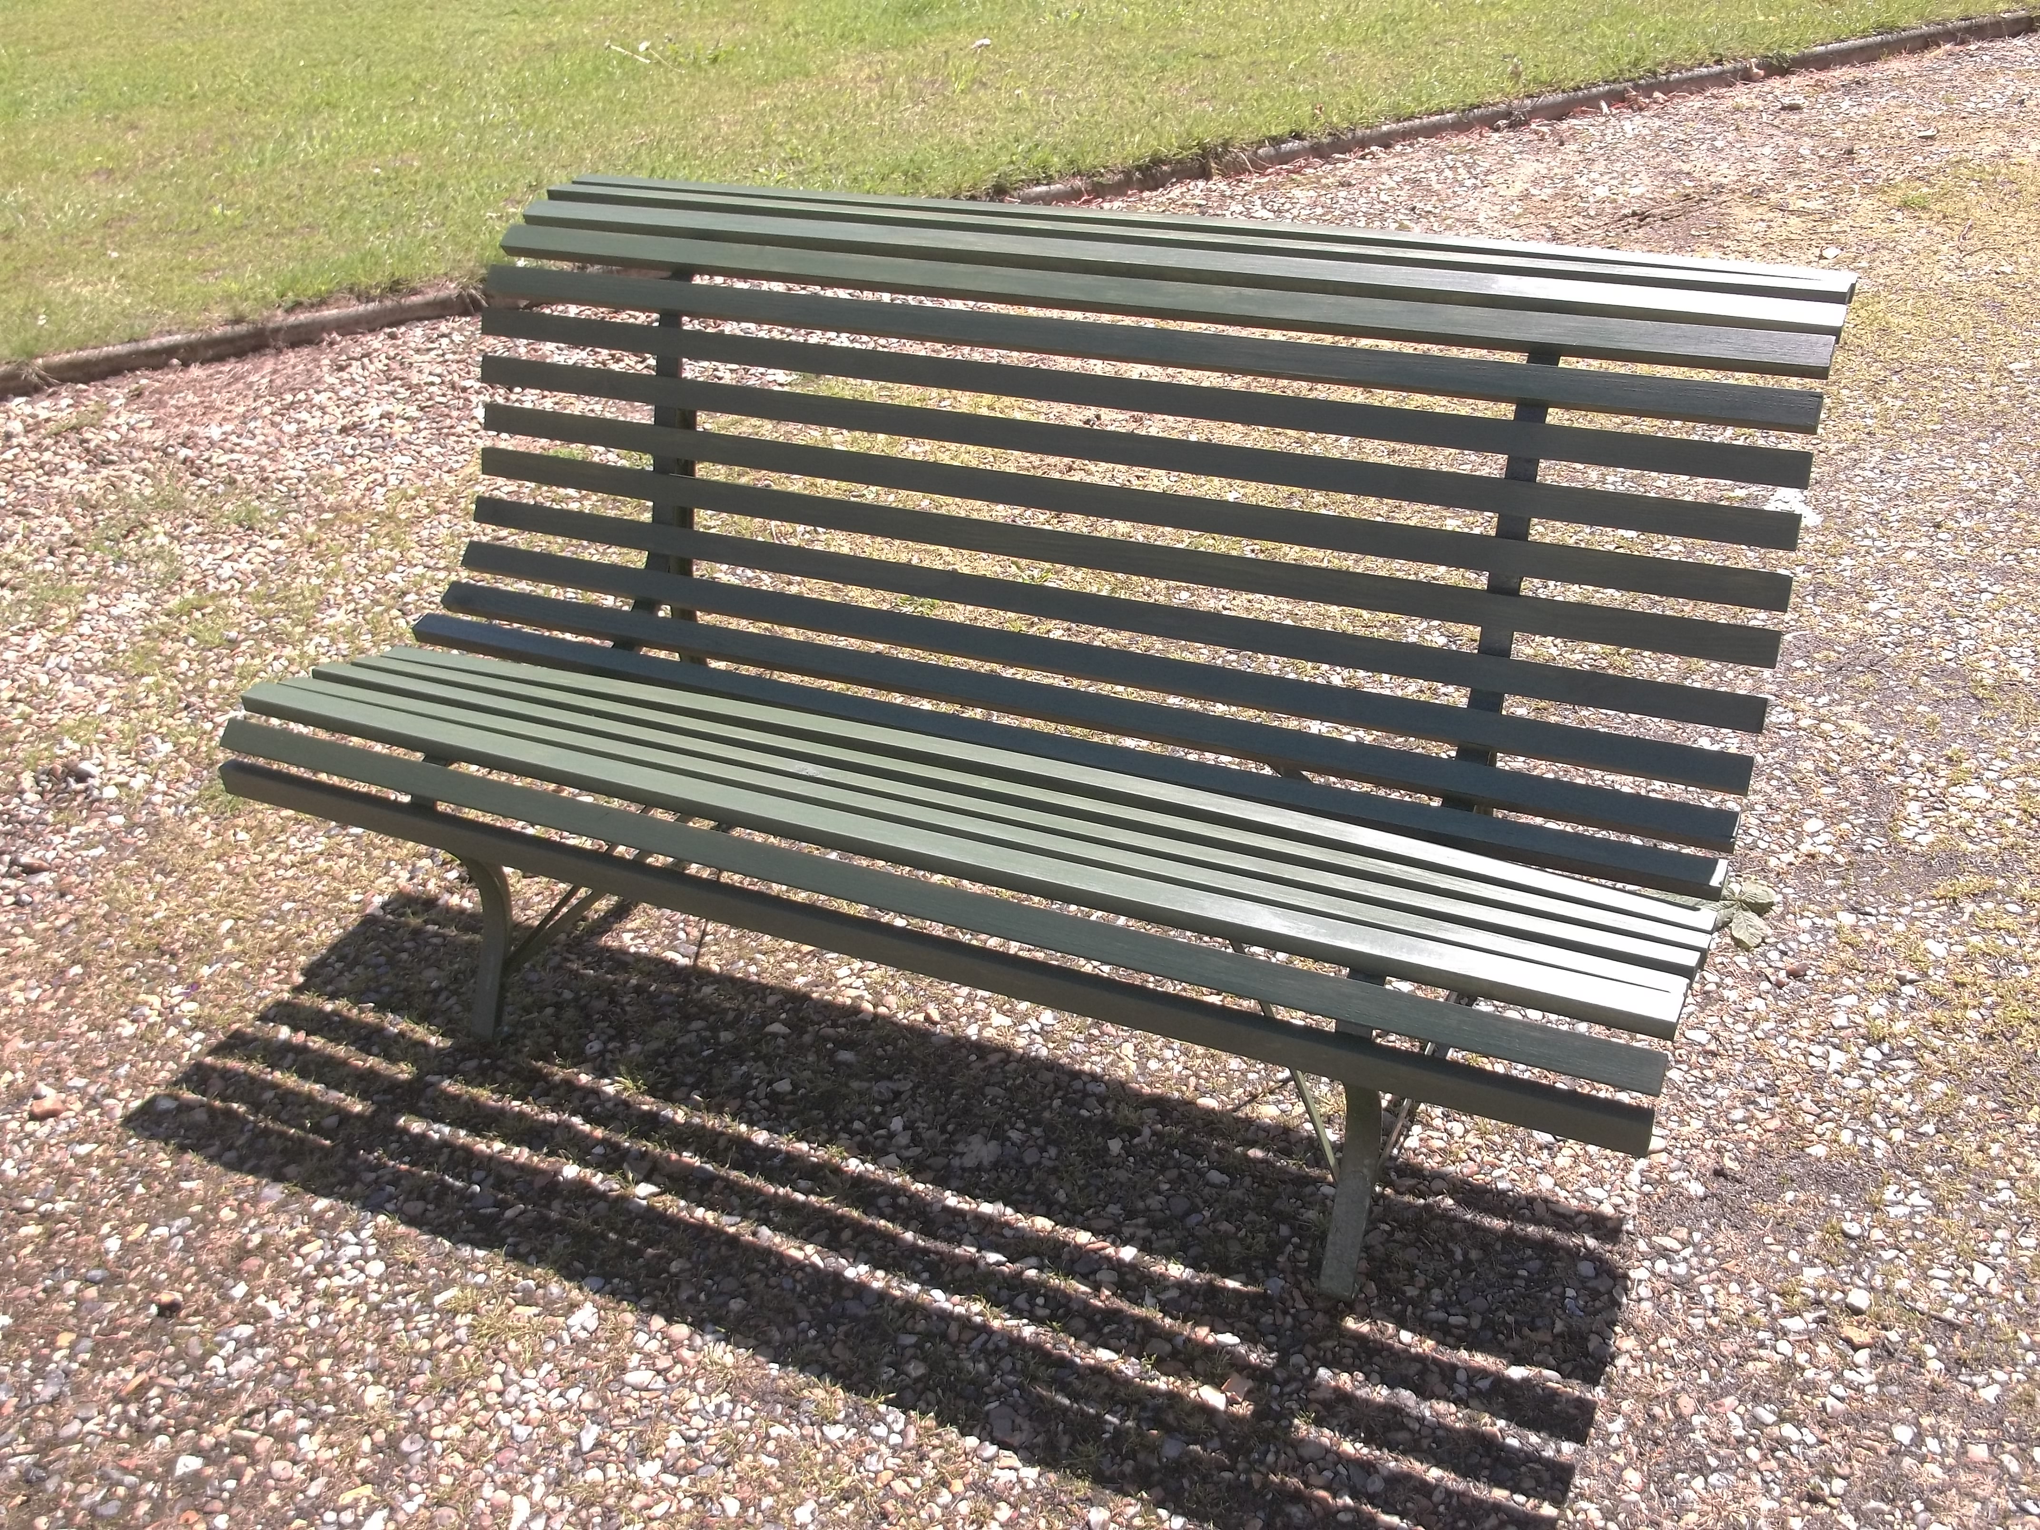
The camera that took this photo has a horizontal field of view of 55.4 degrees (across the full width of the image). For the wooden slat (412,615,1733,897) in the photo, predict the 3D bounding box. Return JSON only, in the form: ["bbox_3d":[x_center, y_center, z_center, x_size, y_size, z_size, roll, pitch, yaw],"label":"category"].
[{"bbox_3d":[-0.054,-0.037,2.442,1.800,0.023,0.038,11,51,24],"label":"wooden slat"}]

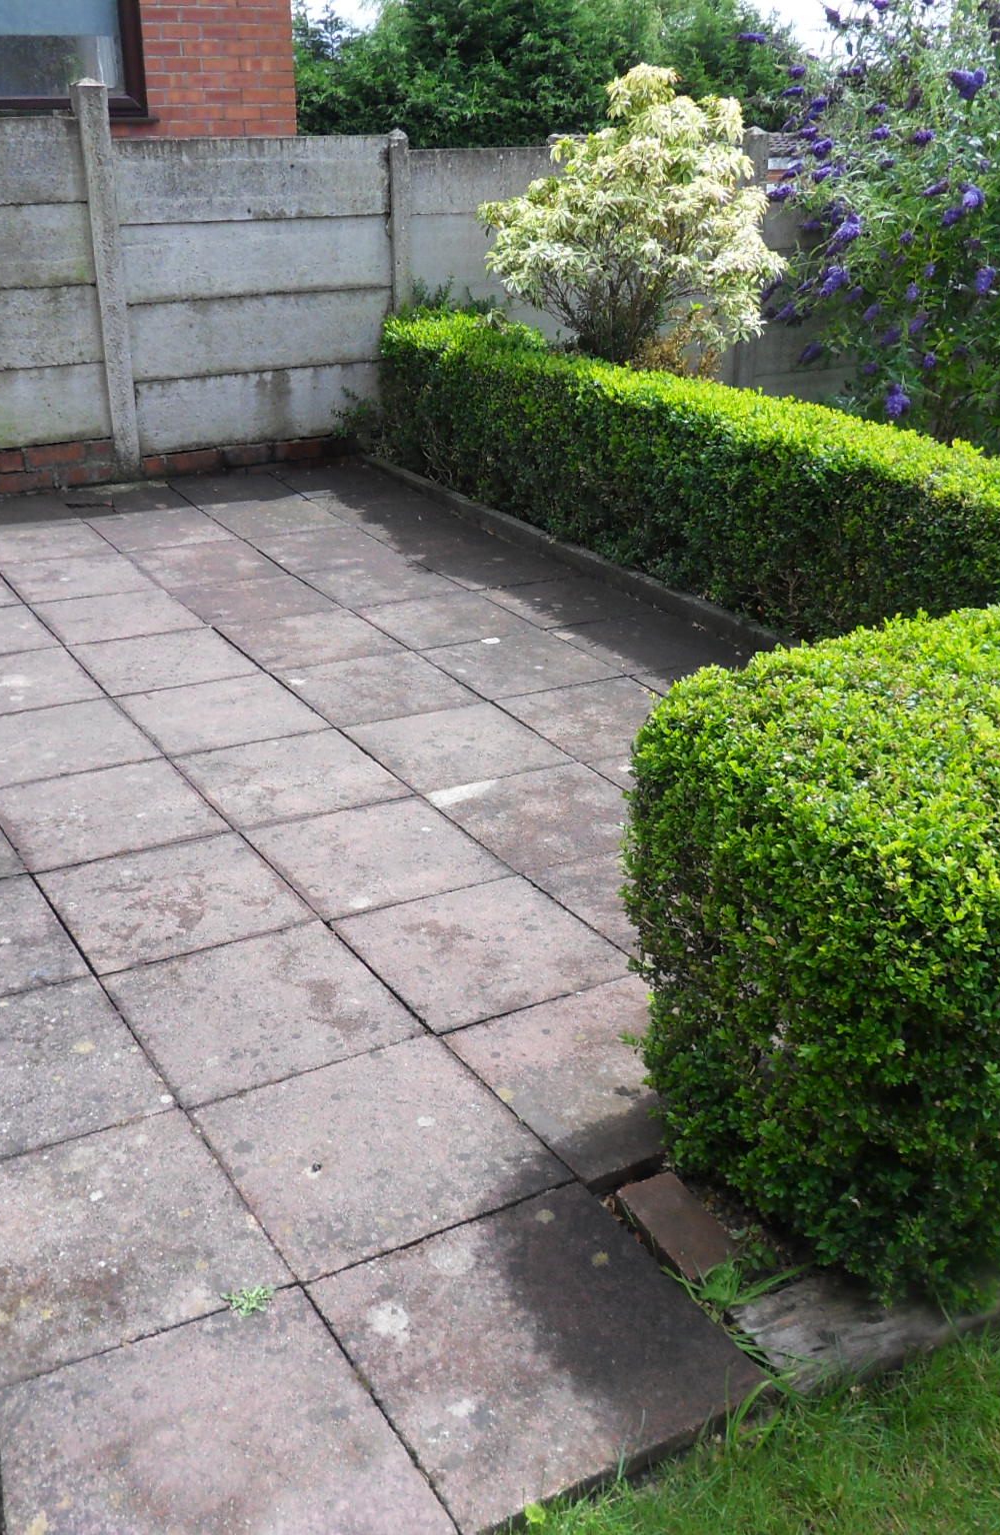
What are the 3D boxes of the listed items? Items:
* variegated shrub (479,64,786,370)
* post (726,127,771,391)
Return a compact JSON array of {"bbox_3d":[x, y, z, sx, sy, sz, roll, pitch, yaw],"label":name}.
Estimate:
[{"bbox_3d":[0.566,-2.093,6.090,1.320,1.680,1.250,0,23,0],"label":"variegated shrub"},{"bbox_3d":[1.222,-2.298,6.928,0.120,1.500,0.120,-11,26,-25],"label":"post"}]

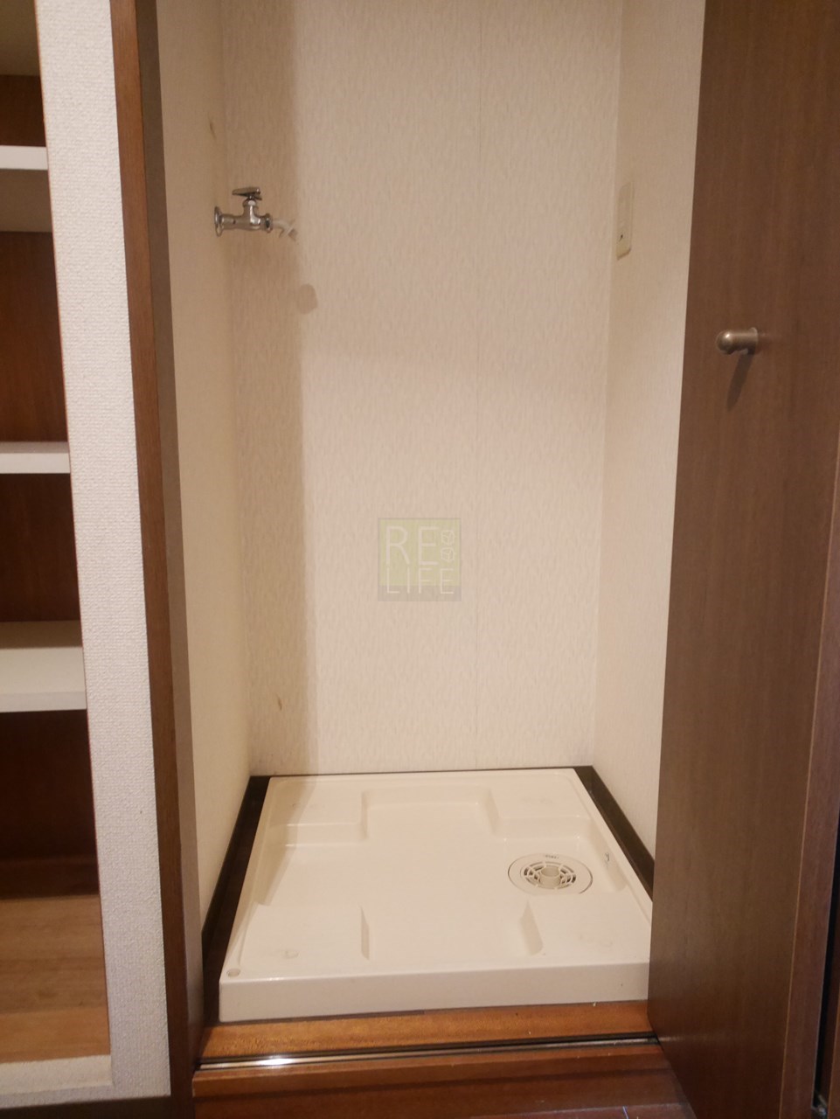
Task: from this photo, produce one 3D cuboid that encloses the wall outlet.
[{"bbox_3d":[0.372,-0.616,1.532,0.010,0.120,0.071,-1,10,-4],"label":"wall outlet"}]

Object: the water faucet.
[{"bbox_3d":[-0.277,-0.589,1.426,0.132,0.084,0.052,-1,10,-4],"label":"water faucet"}]

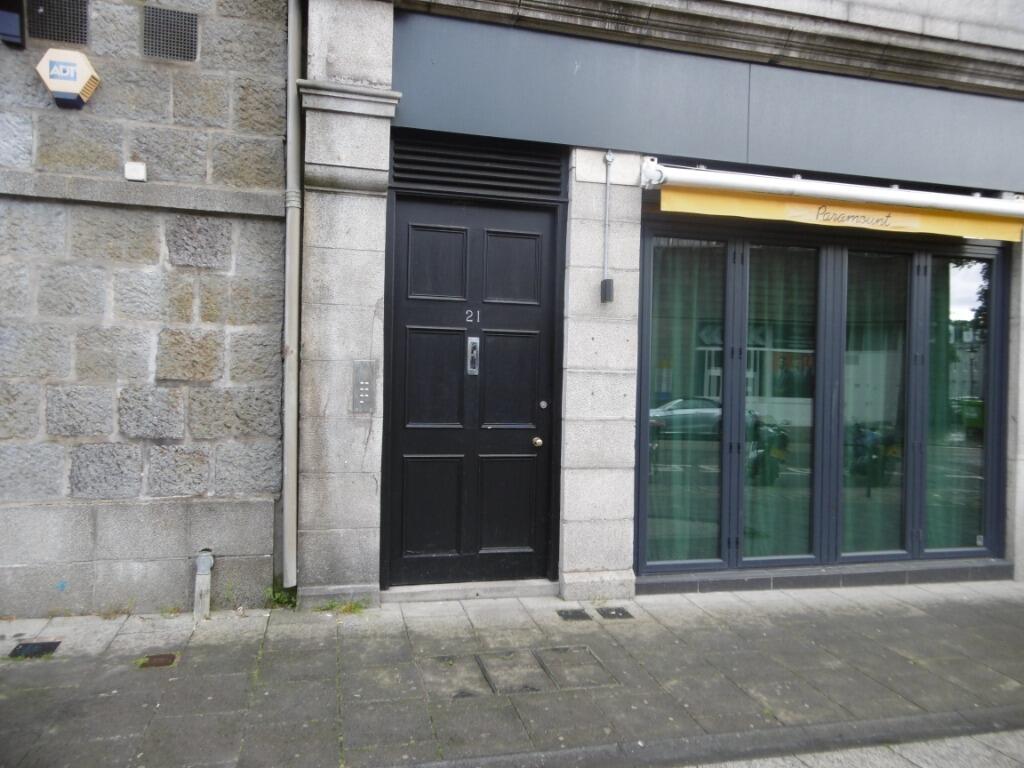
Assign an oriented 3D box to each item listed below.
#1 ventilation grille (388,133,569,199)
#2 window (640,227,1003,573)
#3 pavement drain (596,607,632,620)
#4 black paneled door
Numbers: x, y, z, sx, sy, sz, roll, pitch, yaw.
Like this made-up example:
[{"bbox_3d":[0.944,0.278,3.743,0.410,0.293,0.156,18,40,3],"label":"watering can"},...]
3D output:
[{"bbox_3d":[-0.227,-1.489,4.833,1.157,0.359,0.070,1,0,-13],"label":"ventilation grille"},{"bbox_3d":[2.485,0.126,5.556,3.329,2.592,0.100,1,0,-13],"label":"window"},{"bbox_3d":[0.665,1.501,4.606,0.192,0.029,0.214,1,0,-13],"label":"pavement drain"},{"bbox_3d":[-0.263,0.060,4.905,1.142,2.611,0.060,1,0,-13],"label":"black paneled door"}]

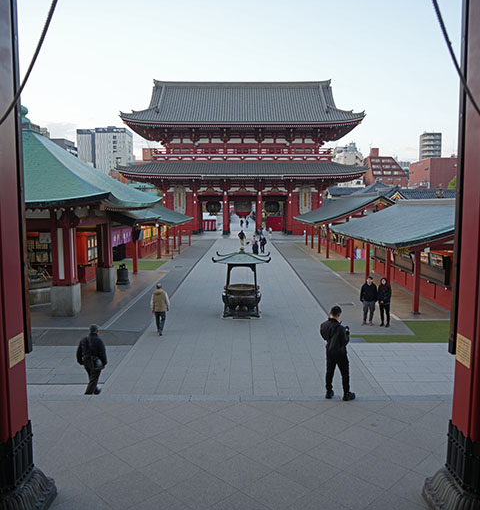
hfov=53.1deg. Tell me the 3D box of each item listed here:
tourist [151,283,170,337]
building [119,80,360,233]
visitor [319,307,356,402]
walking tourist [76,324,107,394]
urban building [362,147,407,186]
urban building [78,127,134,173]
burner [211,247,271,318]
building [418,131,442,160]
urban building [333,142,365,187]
[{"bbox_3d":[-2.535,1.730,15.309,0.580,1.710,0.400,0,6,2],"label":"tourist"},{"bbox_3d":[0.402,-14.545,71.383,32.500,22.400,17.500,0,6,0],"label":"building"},{"bbox_3d":[1.753,1.757,8.677,0.580,1.720,0.480,4,7,35],"label":"visitor"},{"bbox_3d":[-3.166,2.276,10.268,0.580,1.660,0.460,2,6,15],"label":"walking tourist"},{"bbox_3d":[74.903,-37.777,245.417,19.000,33.000,18.000,0,6,0],"label":"urban building"},{"bbox_3d":[-81.139,-50.052,286.372,28.000,49.000,22.000,0,6,-3],"label":"urban building"},{"bbox_3d":[0.069,0.984,18.298,2.100,2.580,2.100,0,6,0],"label":"burner"},{"bbox_3d":[105.357,-45.055,264.771,10.500,43.500,11.000,0,6,0],"label":"building"},{"bbox_3d":[51.399,-36.132,229.502,15.500,33.000,15.000,0,6,0],"label":"urban building"}]

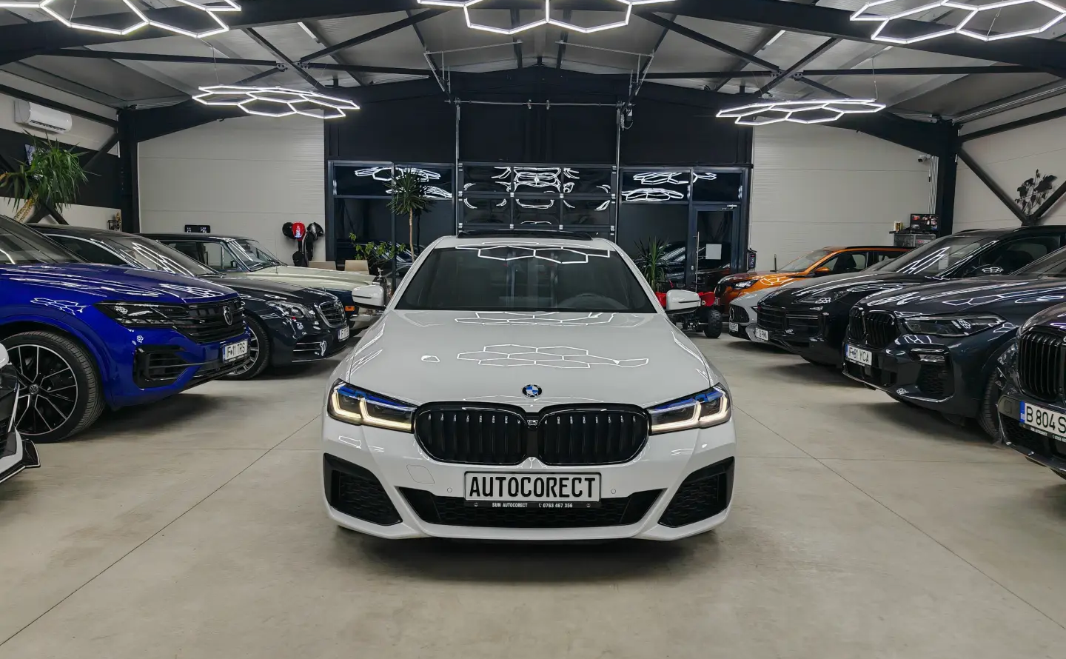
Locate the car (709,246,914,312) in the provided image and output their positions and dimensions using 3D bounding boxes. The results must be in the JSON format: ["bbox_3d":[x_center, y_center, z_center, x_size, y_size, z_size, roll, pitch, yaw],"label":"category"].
[{"bbox_3d":[5.219,-0.614,13.531,4.360,1.580,1.820,1,5,0],"label":"car"}]

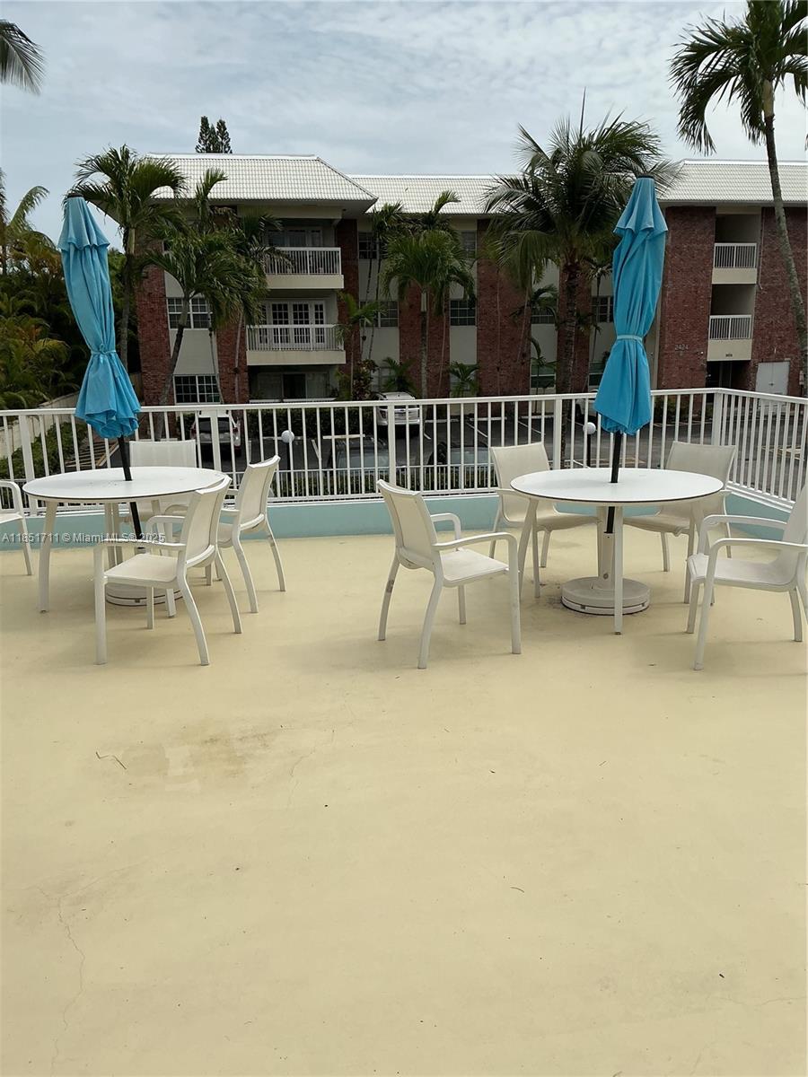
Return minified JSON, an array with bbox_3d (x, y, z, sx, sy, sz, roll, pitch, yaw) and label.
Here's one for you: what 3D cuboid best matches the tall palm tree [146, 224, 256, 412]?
[{"bbox_3d":[-7.627,-7.694,34.000,4.200,8.000,4.200,-1,13,0],"label":"tall palm tree"}]

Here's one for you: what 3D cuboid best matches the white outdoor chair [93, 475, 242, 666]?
[{"bbox_3d":[-1.230,0.153,4.731,0.600,0.880,0.600,1,13,9],"label":"white outdoor chair"}]

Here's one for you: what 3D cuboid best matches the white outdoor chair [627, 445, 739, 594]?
[{"bbox_3d":[1.739,-0.125,5.768,0.600,0.880,0.600,-11,16,-38],"label":"white outdoor chair"}]

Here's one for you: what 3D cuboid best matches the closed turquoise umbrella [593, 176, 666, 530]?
[{"bbox_3d":[1.282,-1.010,5.200,0.350,2.035,0.350,3,12,-1],"label":"closed turquoise umbrella"}]

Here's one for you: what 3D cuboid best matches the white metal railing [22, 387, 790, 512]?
[{"bbox_3d":[-0.053,-0.593,7.048,6.150,0.840,0.950,-3,14,-7],"label":"white metal railing"}]

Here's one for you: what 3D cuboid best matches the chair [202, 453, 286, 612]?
[{"bbox_3d":[-1.104,-0.044,5.609,0.600,0.883,0.610,2,13,12],"label":"chair"}]

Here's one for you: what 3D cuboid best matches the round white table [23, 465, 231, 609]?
[{"bbox_3d":[-1.727,0.001,5.747,1.220,0.740,1.220,-1,13,0],"label":"round white table"}]

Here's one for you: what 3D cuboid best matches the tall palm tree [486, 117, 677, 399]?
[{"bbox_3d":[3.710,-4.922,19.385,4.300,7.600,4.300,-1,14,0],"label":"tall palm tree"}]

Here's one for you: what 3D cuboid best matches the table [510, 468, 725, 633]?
[{"bbox_3d":[1.250,0.028,5.406,1.215,0.749,1.215,-1,13,0],"label":"table"}]

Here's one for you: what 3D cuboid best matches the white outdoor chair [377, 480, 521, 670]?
[{"bbox_3d":[0.216,0.139,4.693,0.600,0.883,0.610,-7,14,-26],"label":"white outdoor chair"}]

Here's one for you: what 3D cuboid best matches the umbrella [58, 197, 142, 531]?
[{"bbox_3d":[-1.835,-1.022,5.539,0.380,2.082,0.380,-7,12,1],"label":"umbrella"}]

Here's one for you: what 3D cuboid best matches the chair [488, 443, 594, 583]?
[{"bbox_3d":[0.911,-0.149,5.910,0.610,0.883,0.600,-9,15,-32],"label":"chair"}]

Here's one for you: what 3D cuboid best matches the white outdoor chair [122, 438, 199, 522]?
[{"bbox_3d":[-1.710,-0.220,6.404,0.600,0.880,0.600,-3,13,-8],"label":"white outdoor chair"}]

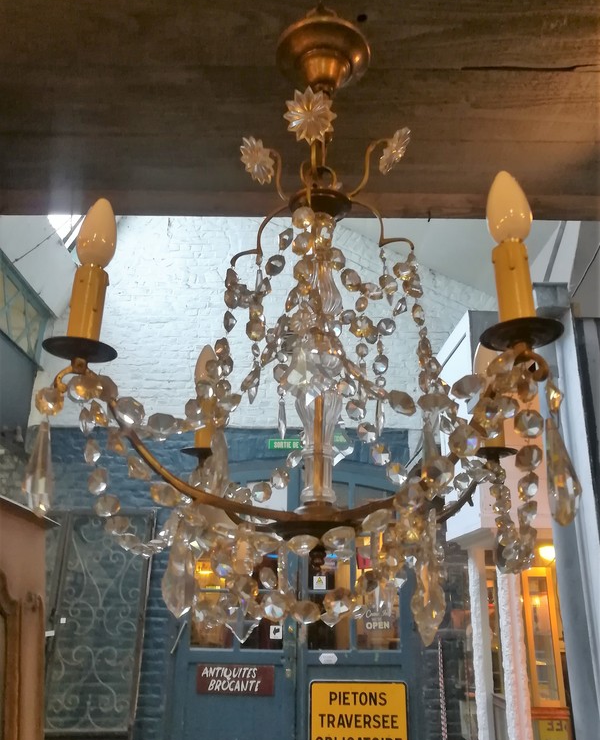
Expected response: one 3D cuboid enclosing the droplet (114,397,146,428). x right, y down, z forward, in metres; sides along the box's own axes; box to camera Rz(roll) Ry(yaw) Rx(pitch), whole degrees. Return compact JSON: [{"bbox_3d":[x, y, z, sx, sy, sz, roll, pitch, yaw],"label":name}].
[{"bbox_3d":[-0.132,0.033,0.467,0.023,0.022,0.011,7,-20,-15],"label":"droplet"}]

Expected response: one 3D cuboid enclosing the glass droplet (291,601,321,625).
[{"bbox_3d":[0.004,0.191,0.472,0.022,0.022,0.011,1,-55,1],"label":"glass droplet"}]

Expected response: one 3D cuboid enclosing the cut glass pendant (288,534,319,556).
[{"bbox_3d":[0.003,0.124,0.424,0.022,0.021,0.011,1,-65,1],"label":"cut glass pendant"}]

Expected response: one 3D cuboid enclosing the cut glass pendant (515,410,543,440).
[{"bbox_3d":[0.168,0.039,0.442,0.021,0.022,0.012,-5,-21,17],"label":"cut glass pendant"}]

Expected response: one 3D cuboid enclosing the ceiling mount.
[{"bbox_3d":[0.031,-0.433,0.815,0.125,0.085,0.125,1,-20,2],"label":"ceiling mount"}]

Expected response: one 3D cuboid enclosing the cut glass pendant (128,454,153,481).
[{"bbox_3d":[-0.124,0.076,0.466,0.020,0.021,0.012,6,-20,-11],"label":"cut glass pendant"}]

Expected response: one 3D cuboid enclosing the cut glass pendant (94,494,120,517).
[{"bbox_3d":[-0.176,0.124,0.550,0.022,0.022,0.012,8,-21,-17],"label":"cut glass pendant"}]

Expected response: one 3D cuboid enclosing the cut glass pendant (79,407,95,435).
[{"bbox_3d":[-0.183,0.043,0.517,0.011,0.022,0.021,0,-20,6],"label":"cut glass pendant"}]

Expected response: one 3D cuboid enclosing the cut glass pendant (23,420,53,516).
[{"bbox_3d":[-0.203,0.076,0.466,0.024,0.074,0.019,9,-21,-19],"label":"cut glass pendant"}]

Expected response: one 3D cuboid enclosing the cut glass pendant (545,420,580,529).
[{"bbox_3d":[0.178,0.070,0.408,0.024,0.074,0.019,-7,-21,22],"label":"cut glass pendant"}]

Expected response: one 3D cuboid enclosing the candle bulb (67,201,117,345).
[{"bbox_3d":[-0.186,-0.090,0.541,0.035,0.152,0.035,7,-21,-17],"label":"candle bulb"}]

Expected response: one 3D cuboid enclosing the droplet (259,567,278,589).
[{"bbox_3d":[-0.030,0.201,0.580,0.021,0.022,0.012,4,-20,-6],"label":"droplet"}]

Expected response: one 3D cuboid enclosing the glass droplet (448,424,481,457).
[{"bbox_3d":[0.119,0.051,0.433,0.022,0.022,0.012,-3,-20,12],"label":"glass droplet"}]

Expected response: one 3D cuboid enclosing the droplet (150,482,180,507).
[{"bbox_3d":[-0.102,0.095,0.457,0.022,0.020,0.013,5,-20,-9],"label":"droplet"}]

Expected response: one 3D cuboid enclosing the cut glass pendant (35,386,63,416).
[{"bbox_3d":[-0.195,0.025,0.468,0.022,0.022,0.011,10,-21,-22],"label":"cut glass pendant"}]

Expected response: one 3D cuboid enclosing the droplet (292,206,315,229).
[{"bbox_3d":[0.004,-0.152,0.600,0.022,0.022,0.011,1,-20,0],"label":"droplet"}]

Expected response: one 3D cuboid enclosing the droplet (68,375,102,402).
[{"bbox_3d":[-0.170,0.015,0.474,0.022,0.022,0.011,8,-21,-19],"label":"droplet"}]

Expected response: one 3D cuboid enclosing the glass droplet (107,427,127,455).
[{"bbox_3d":[-0.141,0.055,0.463,0.011,0.022,0.022,-7,-21,22],"label":"glass droplet"}]

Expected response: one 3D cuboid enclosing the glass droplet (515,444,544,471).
[{"bbox_3d":[0.179,0.069,0.471,0.021,0.022,0.011,-1,-20,6],"label":"glass droplet"}]

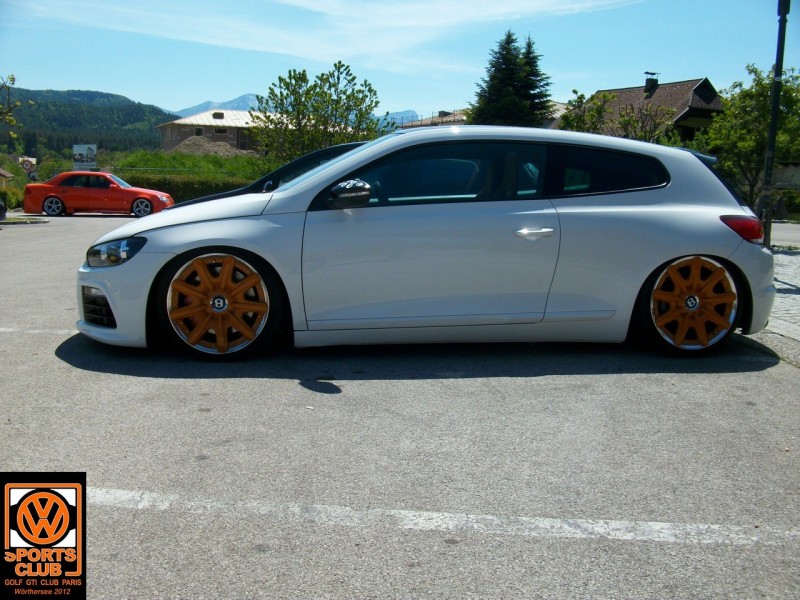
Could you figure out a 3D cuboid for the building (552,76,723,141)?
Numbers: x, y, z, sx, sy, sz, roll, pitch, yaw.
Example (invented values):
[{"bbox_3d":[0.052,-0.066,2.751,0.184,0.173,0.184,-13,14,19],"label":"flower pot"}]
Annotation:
[{"bbox_3d":[15.929,-10.239,49.226,10.300,7.800,10.300,-4,9,-32],"label":"building"}]

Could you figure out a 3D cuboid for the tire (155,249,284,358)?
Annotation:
[{"bbox_3d":[-0.940,-0.001,4.124,0.640,0.630,0.225,0,8,-7],"label":"tire"}]

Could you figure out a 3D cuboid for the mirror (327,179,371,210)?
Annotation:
[{"bbox_3d":[-0.243,-0.537,3.991,0.190,0.150,0.220,0,8,-7],"label":"mirror"}]

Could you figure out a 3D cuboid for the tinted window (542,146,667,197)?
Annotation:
[{"bbox_3d":[1.137,-0.707,4.354,0.720,0.320,0.180,0,8,-7],"label":"tinted window"}]

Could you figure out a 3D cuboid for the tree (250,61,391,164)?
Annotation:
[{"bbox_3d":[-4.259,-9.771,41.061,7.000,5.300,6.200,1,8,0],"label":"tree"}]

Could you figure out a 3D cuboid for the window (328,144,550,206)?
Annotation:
[{"bbox_3d":[0.195,-0.676,4.232,1.200,0.385,0.200,0,8,-7],"label":"window"}]

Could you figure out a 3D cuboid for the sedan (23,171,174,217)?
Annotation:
[{"bbox_3d":[-9.158,-3.311,24.436,4.460,1.370,1.730,1,8,-1],"label":"sedan"}]

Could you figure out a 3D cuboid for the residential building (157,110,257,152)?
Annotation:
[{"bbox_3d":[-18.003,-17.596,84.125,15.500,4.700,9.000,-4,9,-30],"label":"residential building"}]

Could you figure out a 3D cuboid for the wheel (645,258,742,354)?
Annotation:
[{"bbox_3d":[1.616,-0.003,4.458,0.640,0.630,0.225,0,8,-7],"label":"wheel"}]

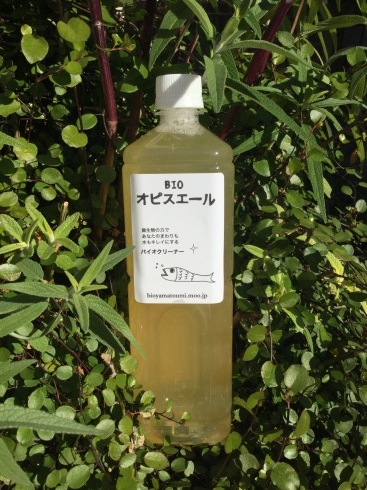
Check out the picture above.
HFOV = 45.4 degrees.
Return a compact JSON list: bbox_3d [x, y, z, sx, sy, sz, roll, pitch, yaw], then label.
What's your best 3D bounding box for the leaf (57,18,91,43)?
[{"bbox_3d":[-0.083,-0.163,0.332,0.026,0.019,0.006,12,-20,0],"label":"leaf"}]

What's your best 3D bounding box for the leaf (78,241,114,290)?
[{"bbox_3d":[-0.057,0.014,0.288,0.009,0.041,0.004,42,13,27],"label":"leaf"}]

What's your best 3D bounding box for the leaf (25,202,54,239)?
[{"bbox_3d":[-0.107,-0.018,0.325,0.008,0.032,0.007,-39,-1,-32],"label":"leaf"}]

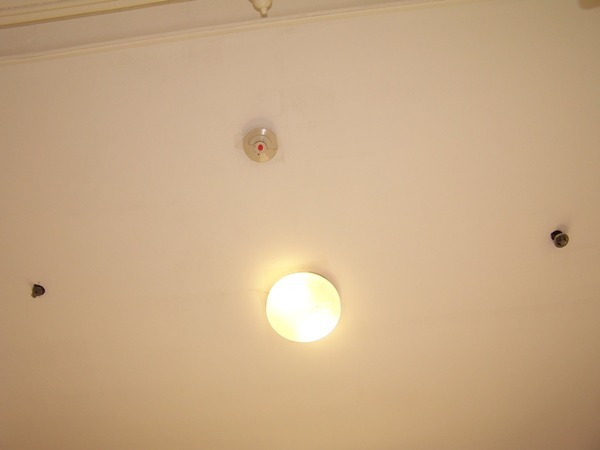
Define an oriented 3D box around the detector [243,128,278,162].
[{"bbox_3d":[-0.124,-0.246,2.075,0.111,0.038,0.111,0,-68,1],"label":"detector"}]

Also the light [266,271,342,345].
[{"bbox_3d":[0.012,0.293,2.262,0.255,0.095,0.255,0,-68,1],"label":"light"}]

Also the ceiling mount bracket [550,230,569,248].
[{"bbox_3d":[0.855,0.046,2.171,0.051,0.046,0.051,-7,-68,4],"label":"ceiling mount bracket"}]

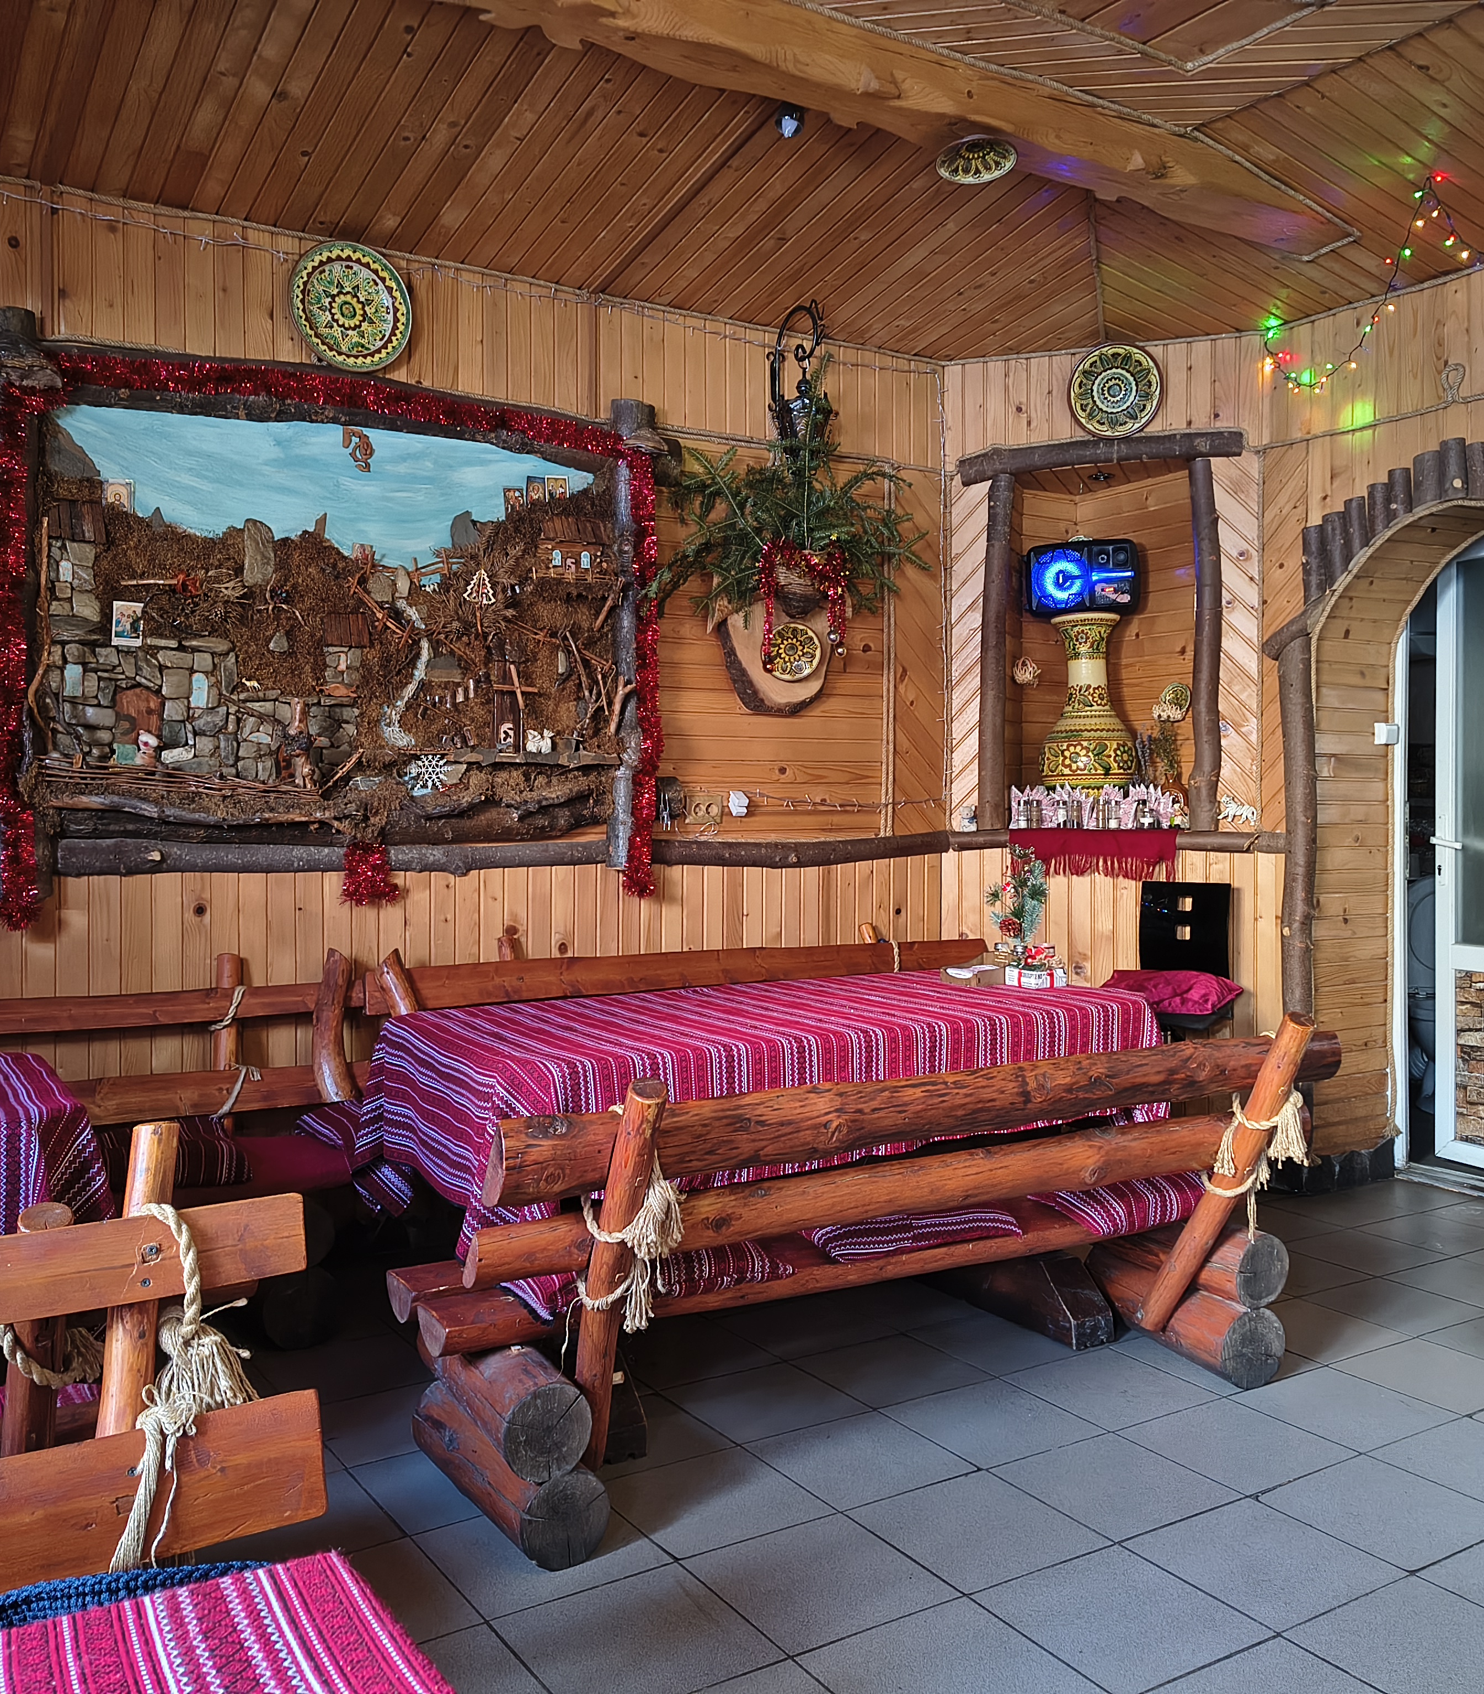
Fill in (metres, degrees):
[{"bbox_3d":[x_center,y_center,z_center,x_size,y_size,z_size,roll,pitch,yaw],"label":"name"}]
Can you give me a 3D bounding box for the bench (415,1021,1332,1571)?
[{"bbox_3d":[0.324,0.708,2.941,1.880,0.730,0.580,-1,2,-28],"label":"bench"}]

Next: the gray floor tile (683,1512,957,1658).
[{"bbox_3d":[0.115,1.099,2.336,0.305,0.010,0.305,-1,2,-33],"label":"gray floor tile"}]

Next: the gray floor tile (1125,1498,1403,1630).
[{"bbox_3d":[0.789,1.082,2.373,0.300,0.010,0.300,-1,3,-33],"label":"gray floor tile"}]

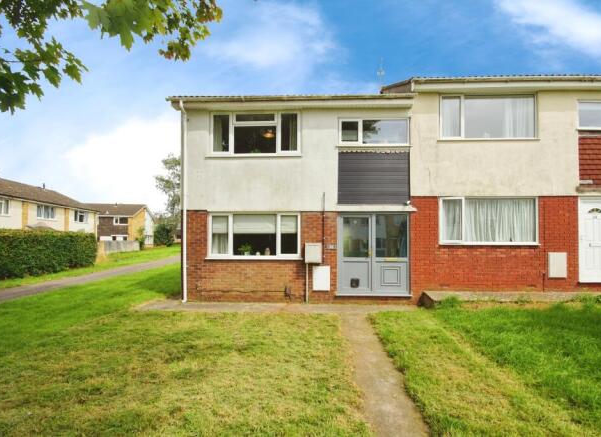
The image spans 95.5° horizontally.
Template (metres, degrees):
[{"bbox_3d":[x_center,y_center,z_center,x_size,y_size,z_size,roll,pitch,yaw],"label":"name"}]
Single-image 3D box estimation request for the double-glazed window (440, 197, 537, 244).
[{"bbox_3d":[4.762,0.057,6.905,2.470,1.227,0.100,0,-1,2],"label":"double-glazed window"}]

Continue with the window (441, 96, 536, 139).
[{"bbox_3d":[4.808,-2.573,6.972,2.419,1.148,0.100,0,-1,2],"label":"window"}]

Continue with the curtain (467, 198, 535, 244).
[{"bbox_3d":[5.161,0.065,7.054,1.836,1.163,0.120,0,-1,2],"label":"curtain"}]

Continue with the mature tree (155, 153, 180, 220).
[{"bbox_3d":[-17.100,-2.900,38.000,6.500,12.000,6.500,0,-1,2],"label":"mature tree"}]

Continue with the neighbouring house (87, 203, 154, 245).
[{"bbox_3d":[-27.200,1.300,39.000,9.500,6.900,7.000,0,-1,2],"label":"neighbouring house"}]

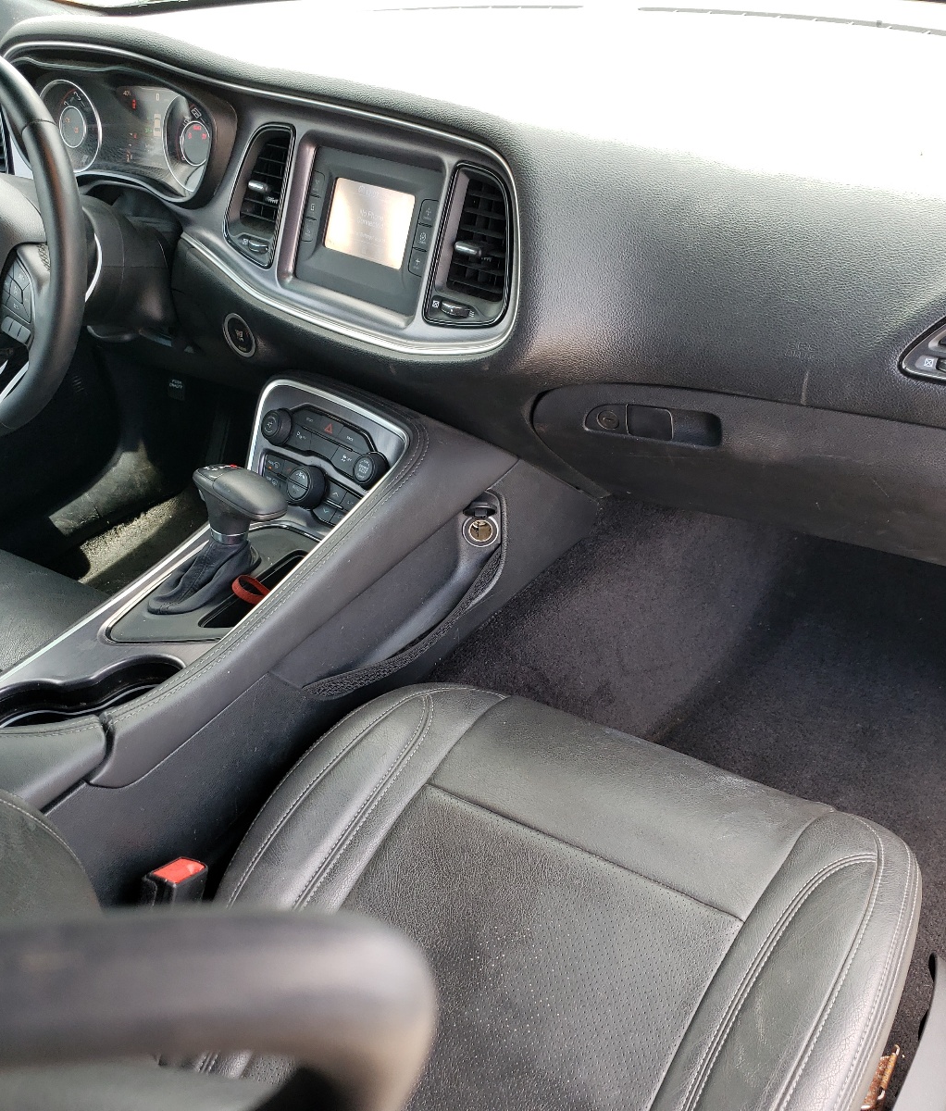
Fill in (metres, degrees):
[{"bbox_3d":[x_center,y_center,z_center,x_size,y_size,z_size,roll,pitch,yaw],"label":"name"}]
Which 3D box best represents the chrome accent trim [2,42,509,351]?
[{"bbox_3d":[-0.244,-0.371,1.115,0.687,0.232,0.091,21,31,31],"label":"chrome accent trim"}]

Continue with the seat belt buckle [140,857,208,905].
[{"bbox_3d":[-0.232,0.278,0.837,0.032,0.083,0.042,19,17,29],"label":"seat belt buckle"}]

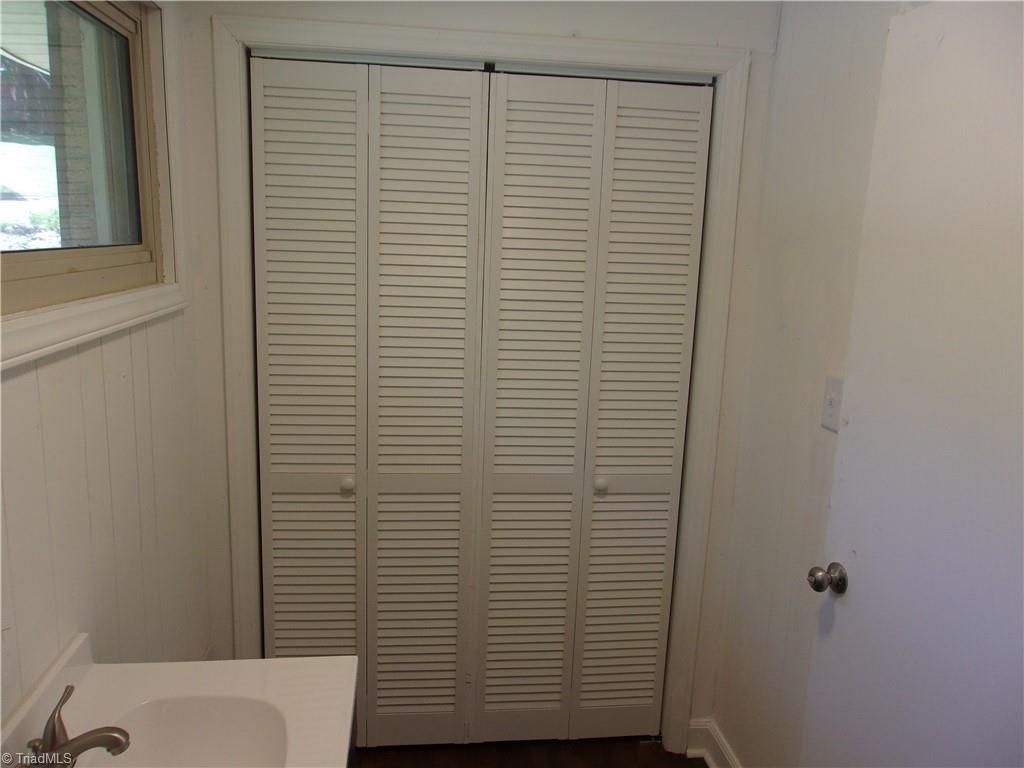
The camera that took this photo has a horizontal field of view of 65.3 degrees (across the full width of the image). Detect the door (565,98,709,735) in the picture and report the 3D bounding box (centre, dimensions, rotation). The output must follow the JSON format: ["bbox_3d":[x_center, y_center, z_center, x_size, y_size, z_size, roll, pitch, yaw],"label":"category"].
[{"bbox_3d":[0.360,0.150,2.337,0.291,1.950,0.035,1,11,-7],"label":"door"}]

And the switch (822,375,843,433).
[{"bbox_3d":[0.728,0.044,1.811,0.012,0.119,0.073,1,11,-7],"label":"switch"}]

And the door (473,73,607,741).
[{"bbox_3d":[0.058,0.145,2.300,0.311,1.950,0.035,1,11,-7],"label":"door"}]

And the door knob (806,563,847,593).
[{"bbox_3d":[0.662,0.412,1.692,0.066,0.066,0.066,1,11,-7],"label":"door knob"}]

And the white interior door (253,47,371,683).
[{"bbox_3d":[-0.548,0.136,2.225,0.288,1.950,0.035,1,11,-7],"label":"white interior door"}]

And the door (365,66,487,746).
[{"bbox_3d":[-0.251,0.141,2.262,0.305,1.950,0.035,1,11,-7],"label":"door"}]

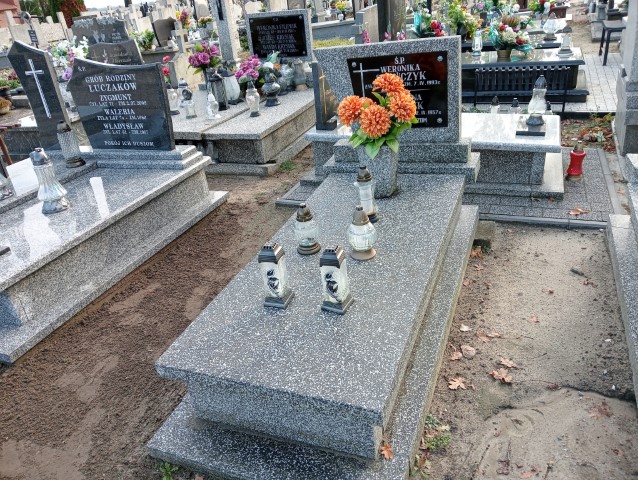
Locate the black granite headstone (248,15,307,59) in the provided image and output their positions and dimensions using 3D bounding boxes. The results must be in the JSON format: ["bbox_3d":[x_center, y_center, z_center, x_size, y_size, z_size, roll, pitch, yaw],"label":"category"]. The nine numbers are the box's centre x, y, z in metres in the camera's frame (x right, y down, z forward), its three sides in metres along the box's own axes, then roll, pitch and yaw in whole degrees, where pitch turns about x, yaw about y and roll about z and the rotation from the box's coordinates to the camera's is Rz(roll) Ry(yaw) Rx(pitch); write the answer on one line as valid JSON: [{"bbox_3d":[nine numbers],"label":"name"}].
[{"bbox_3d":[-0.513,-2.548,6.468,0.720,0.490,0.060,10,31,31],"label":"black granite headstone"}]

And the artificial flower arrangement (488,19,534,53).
[{"bbox_3d":[2.061,-2.152,5.531,0.460,0.330,0.380,4,30,22],"label":"artificial flower arrangement"}]

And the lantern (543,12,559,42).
[{"bbox_3d":[3.122,-2.850,6.918,0.220,0.350,0.220,4,29,22],"label":"lantern"}]

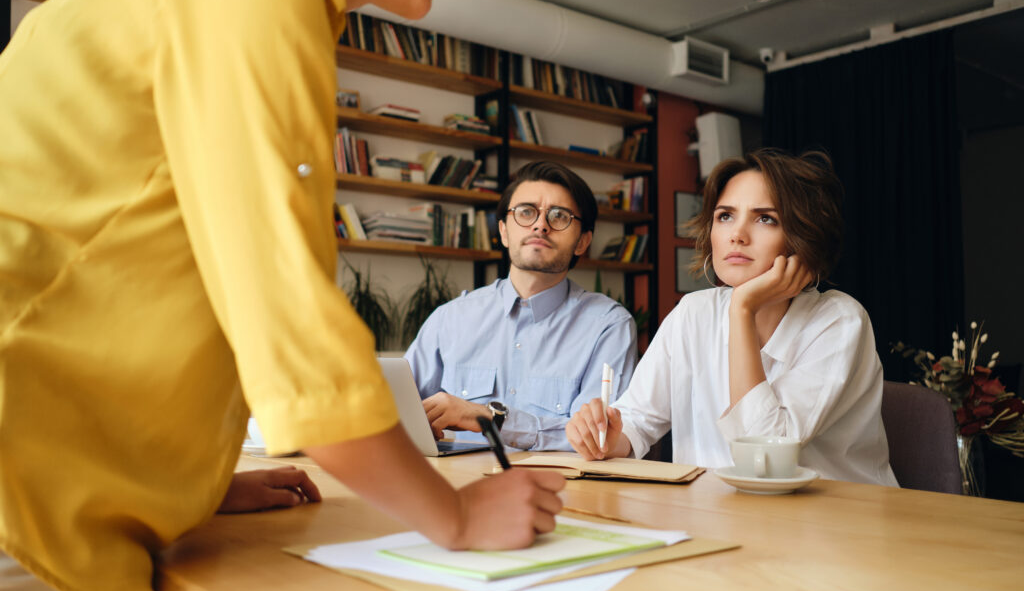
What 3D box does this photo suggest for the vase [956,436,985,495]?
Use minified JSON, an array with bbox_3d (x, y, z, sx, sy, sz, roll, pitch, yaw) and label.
[{"bbox_3d":[1.291,0.495,2.800,0.085,0.225,0.085,3,-4,-40],"label":"vase"}]

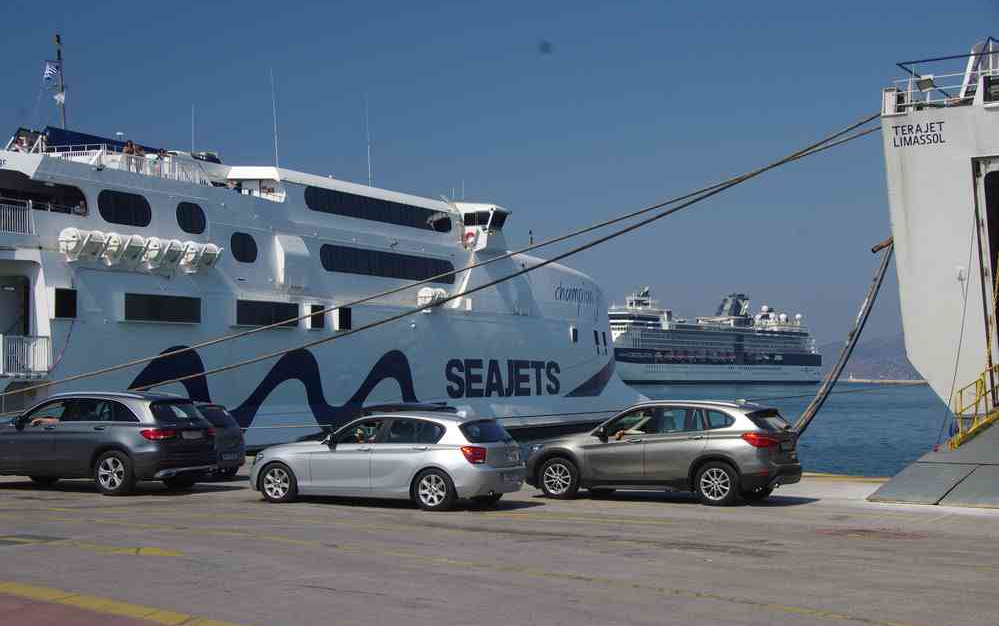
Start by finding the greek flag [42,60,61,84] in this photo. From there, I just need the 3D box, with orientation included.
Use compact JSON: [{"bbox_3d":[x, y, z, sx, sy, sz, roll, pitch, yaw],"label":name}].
[{"bbox_3d":[-21.991,-11.791,79.000,0.900,1.200,0.300,1,-2,-16],"label":"greek flag"}]

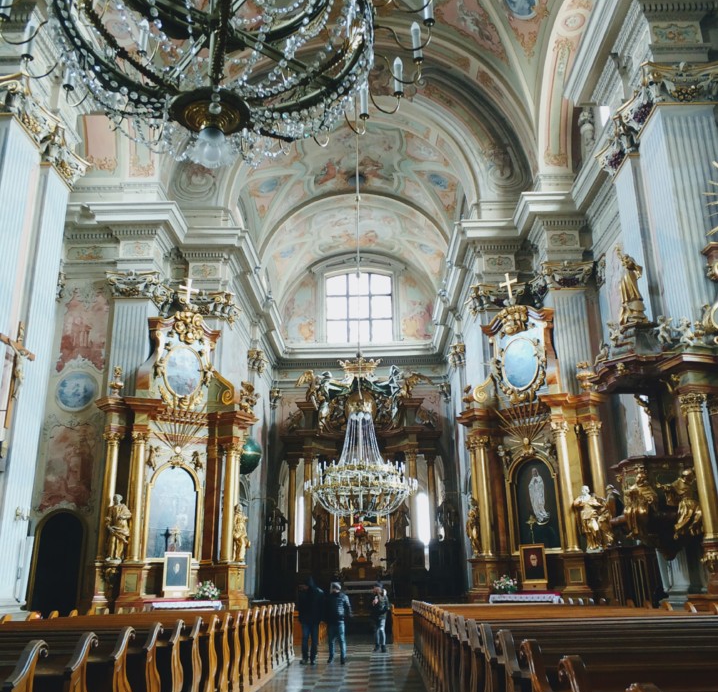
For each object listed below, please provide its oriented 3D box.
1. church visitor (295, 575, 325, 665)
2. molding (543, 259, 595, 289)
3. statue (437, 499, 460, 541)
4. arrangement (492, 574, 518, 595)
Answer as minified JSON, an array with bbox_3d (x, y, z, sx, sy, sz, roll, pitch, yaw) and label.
[{"bbox_3d":[-1.076,6.043,16.519,0.450,1.790,0.520,-17,-24,40],"label":"church visitor"},{"bbox_3d":[7.048,-2.379,25.319,1.780,0.950,0.550,-1,-18,0],"label":"molding"},{"bbox_3d":[4.174,8.062,34.791,1.050,1.864,0.750,-4,-18,9],"label":"statue"},{"bbox_3d":[4.112,6.694,20.993,0.620,0.550,0.500,-17,-24,40],"label":"arrangement"}]

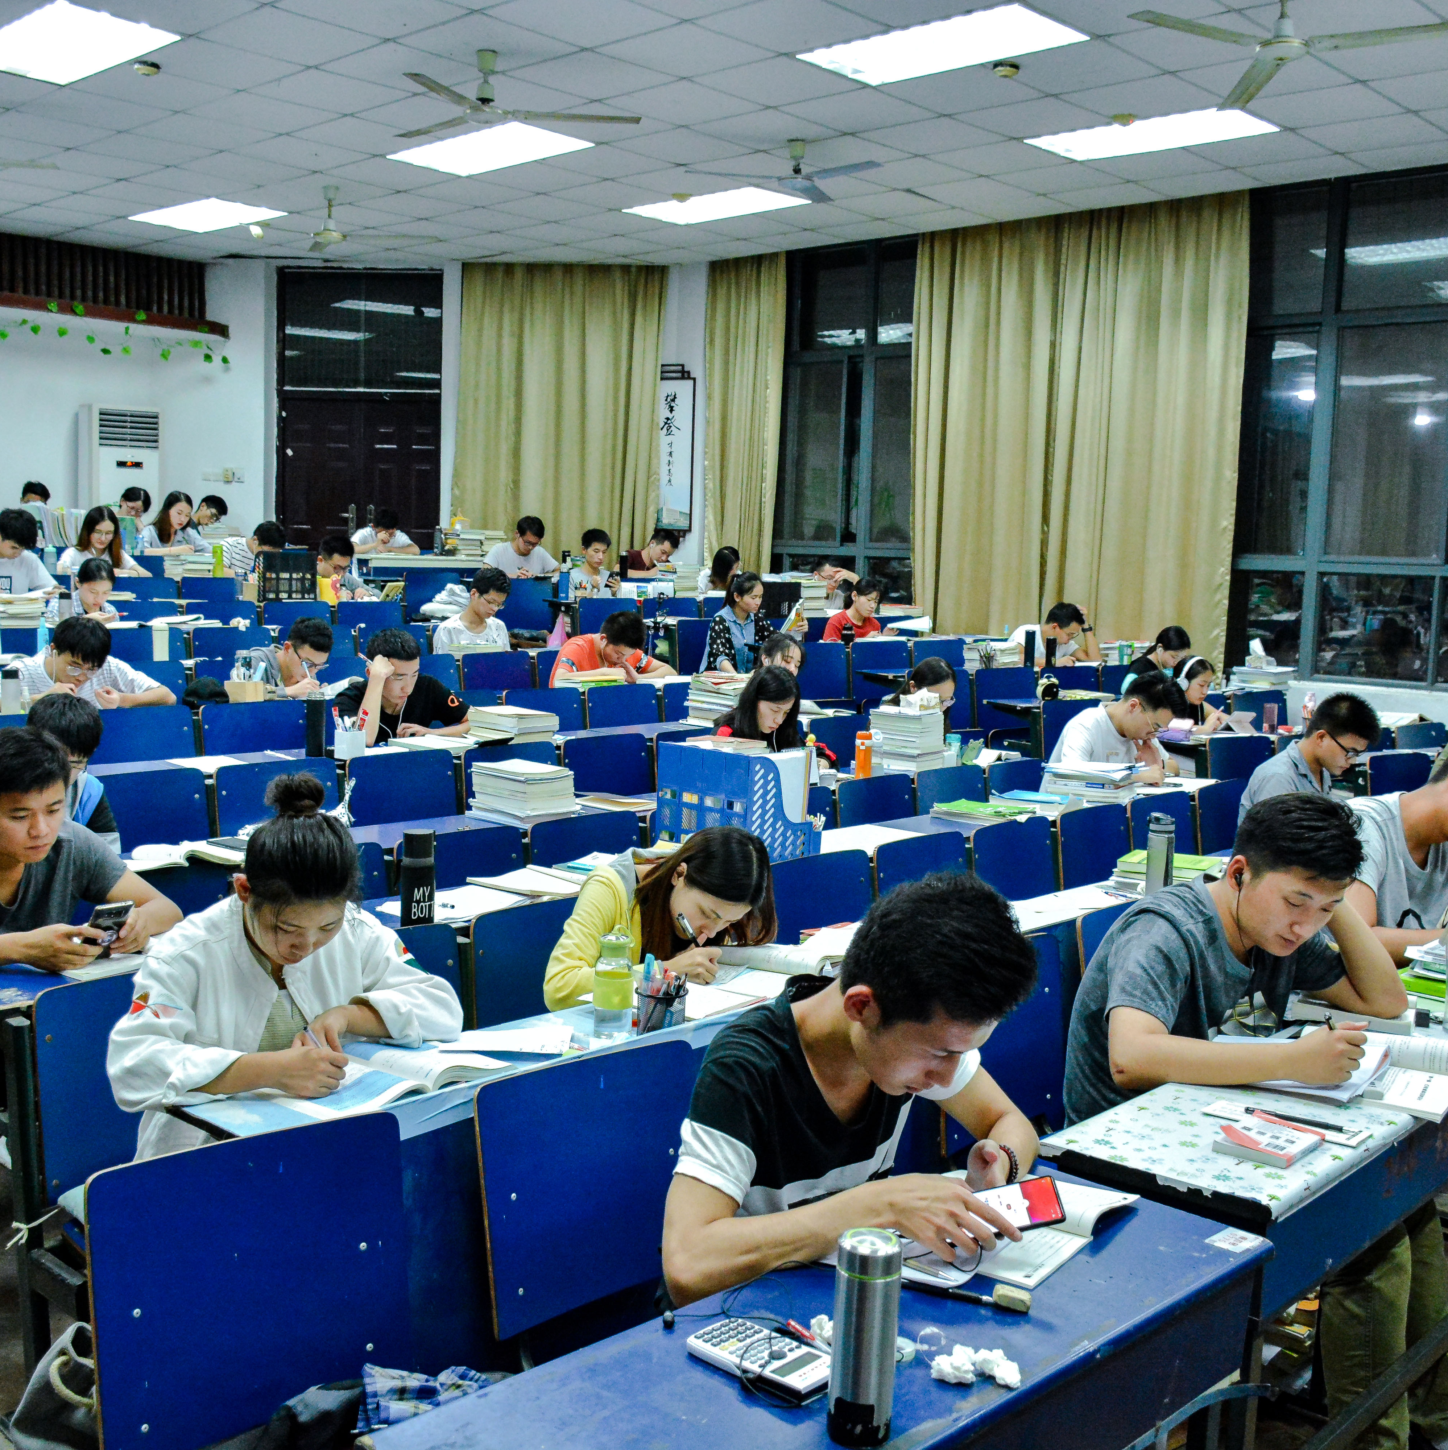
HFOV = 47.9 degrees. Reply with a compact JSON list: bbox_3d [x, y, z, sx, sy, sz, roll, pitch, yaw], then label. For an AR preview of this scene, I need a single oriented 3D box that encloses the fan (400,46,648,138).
[{"bbox_3d":[-0.981,-2.780,7.094,1.230,0.320,1.150,1,6,-3],"label":"fan"}]

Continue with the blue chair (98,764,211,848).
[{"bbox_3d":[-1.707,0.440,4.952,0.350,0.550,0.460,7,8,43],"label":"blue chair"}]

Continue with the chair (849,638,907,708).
[{"bbox_3d":[1.052,-0.096,9.888,0.470,0.790,0.420,-3,7,-33],"label":"chair"}]

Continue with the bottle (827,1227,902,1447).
[{"bbox_3d":[0.140,0.616,1.645,0.066,0.203,0.066,1,6,0],"label":"bottle"}]

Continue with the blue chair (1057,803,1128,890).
[{"bbox_3d":[1.411,0.695,5.621,0.420,0.790,0.470,7,8,43],"label":"blue chair"}]

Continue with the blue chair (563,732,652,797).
[{"bbox_3d":[-0.342,0.459,6.432,0.420,0.790,0.470,7,8,43],"label":"blue chair"}]

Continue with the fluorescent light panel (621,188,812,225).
[{"bbox_3d":[-0.049,-3.258,10.201,1.170,0.070,0.570,7,9,43],"label":"fluorescent light panel"}]

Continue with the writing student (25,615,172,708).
[{"bbox_3d":[-2.439,0.087,6.336,0.700,1.000,0.580,7,8,44],"label":"writing student"}]

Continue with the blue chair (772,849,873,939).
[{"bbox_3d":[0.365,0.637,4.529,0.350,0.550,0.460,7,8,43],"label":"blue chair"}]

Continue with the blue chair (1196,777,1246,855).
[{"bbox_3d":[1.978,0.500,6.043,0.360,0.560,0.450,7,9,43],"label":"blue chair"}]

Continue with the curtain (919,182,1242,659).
[{"bbox_3d":[2.113,-1.681,10.284,2.298,3.000,0.200,6,8,40],"label":"curtain"}]

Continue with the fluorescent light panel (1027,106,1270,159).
[{"bbox_3d":[2.141,-3.004,8.218,1.190,0.060,0.590,7,8,43],"label":"fluorescent light panel"}]

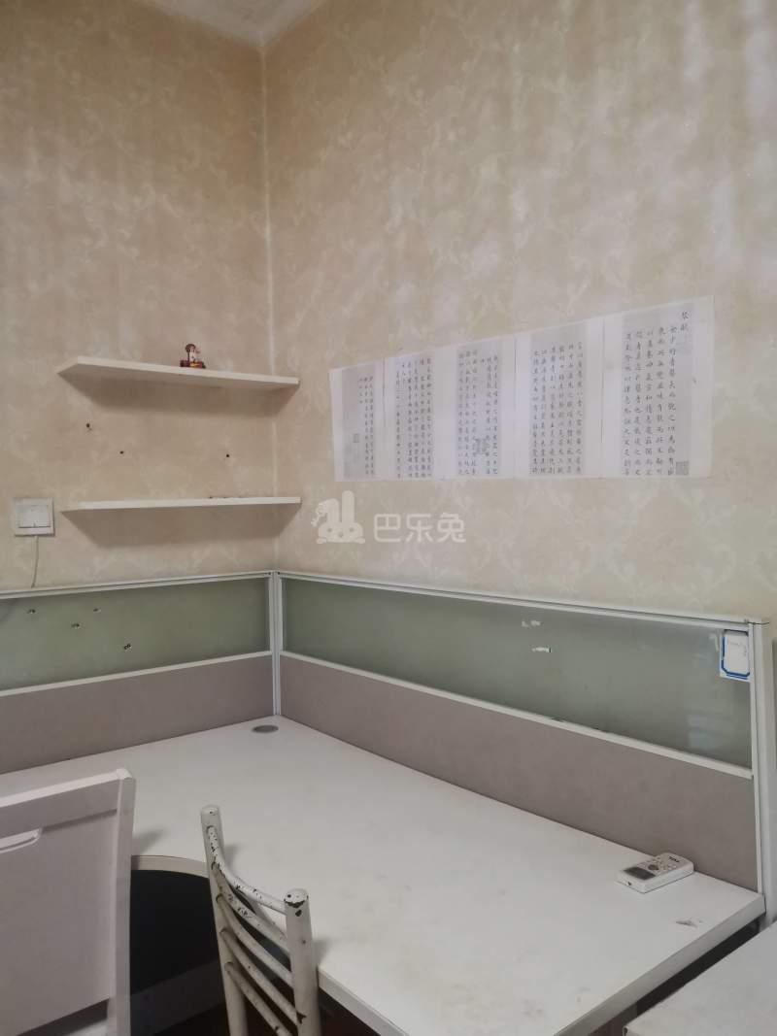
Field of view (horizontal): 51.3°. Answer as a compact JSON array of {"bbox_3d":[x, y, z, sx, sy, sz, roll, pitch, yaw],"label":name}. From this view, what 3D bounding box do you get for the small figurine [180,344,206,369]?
[{"bbox_3d":[-0.506,-0.411,2.092,0.058,0.066,0.050,-2,2,-31],"label":"small figurine"}]

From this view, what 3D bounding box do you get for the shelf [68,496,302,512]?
[{"bbox_3d":[-0.521,-0.038,2.106,0.606,0.017,0.139,-2,2,-39],"label":"shelf"}]

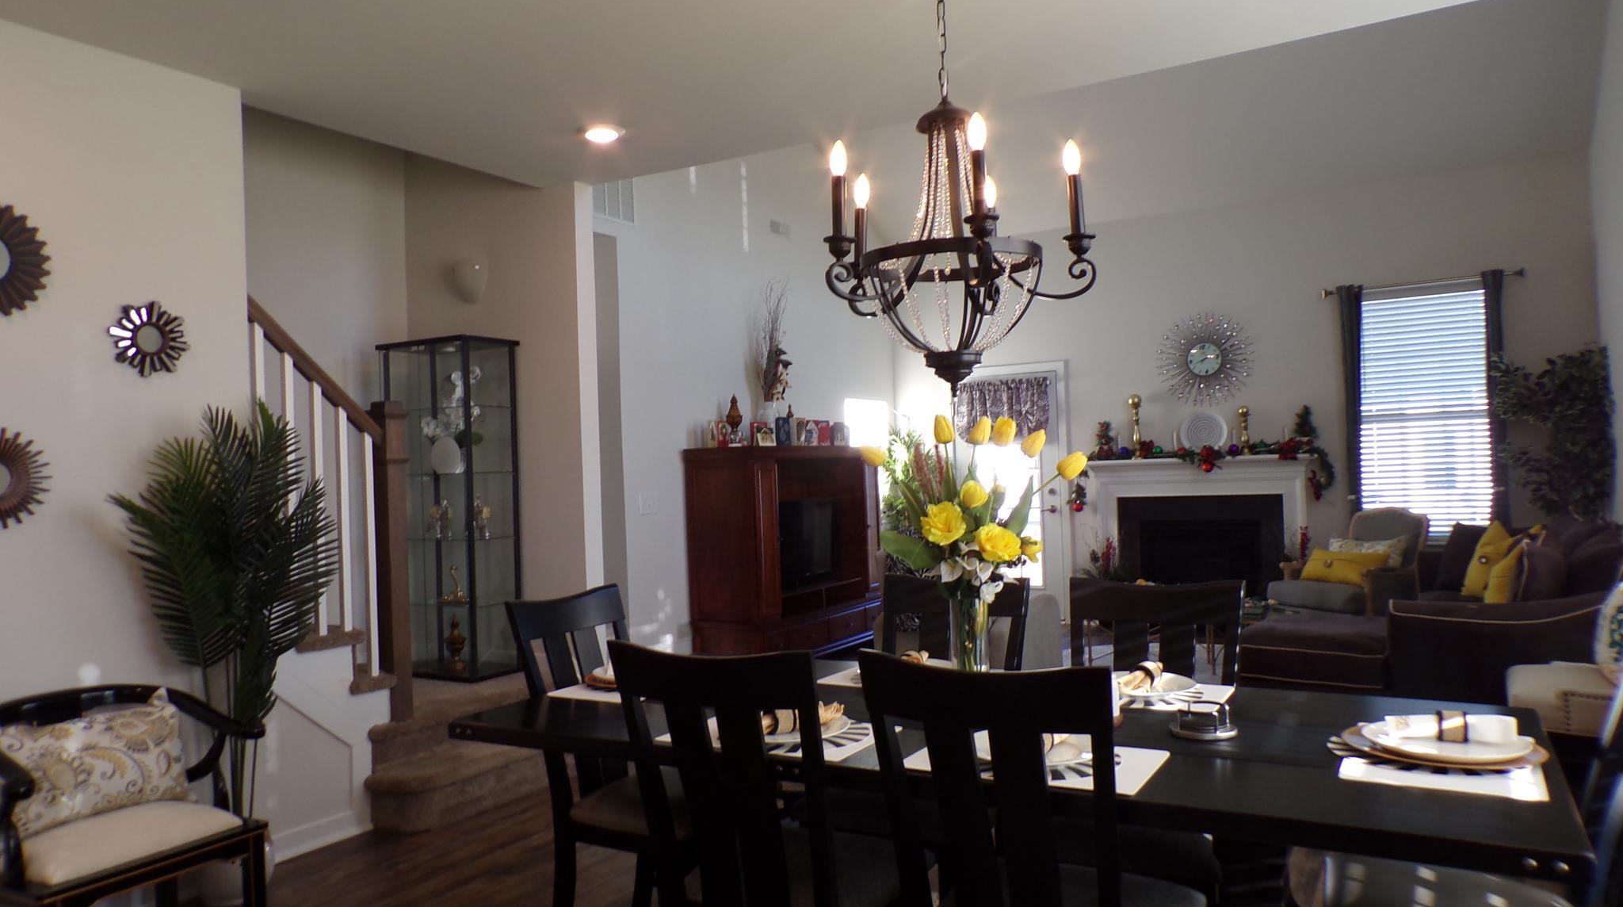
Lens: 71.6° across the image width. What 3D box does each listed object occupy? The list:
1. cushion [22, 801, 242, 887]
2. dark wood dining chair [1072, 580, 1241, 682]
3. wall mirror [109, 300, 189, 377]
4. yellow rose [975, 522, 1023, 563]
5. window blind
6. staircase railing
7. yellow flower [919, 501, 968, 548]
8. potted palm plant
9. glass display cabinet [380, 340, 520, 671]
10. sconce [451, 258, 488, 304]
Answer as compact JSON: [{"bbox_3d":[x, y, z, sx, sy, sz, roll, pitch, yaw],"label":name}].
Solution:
[{"bbox_3d":[-1.983,1.066,3.170,0.450,0.085,0.530,-2,0,29],"label":"cushion"},{"bbox_3d":[0.802,0.842,2.770,0.495,1.000,0.590,-2,-1,30],"label":"dark wood dining chair"},{"bbox_3d":[-2.154,-0.377,3.670,0.030,0.250,0.255,-2,0,29],"label":"wall mirror"},{"bbox_3d":[0.425,0.203,2.560,0.110,0.090,0.085,-2,0,9],"label":"yellow rose"},{"bbox_3d":[4.276,-0.286,7.863,0.815,1.740,0.060,-2,-1,30],"label":"window blind"},{"bbox_3d":[-1.831,0.259,4.321,0.120,1.614,0.700,-2,-1,30],"label":"staircase railing"},{"bbox_3d":[0.301,0.161,2.570,0.110,0.110,0.085,-2,-1,7],"label":"yellow flower"},{"bbox_3d":[-1.854,0.639,3.585,0.600,1.640,0.740,-2,0,29],"label":"potted palm plant"},{"bbox_3d":[-1.776,0.267,5.578,0.603,1.625,0.367,-2,-1,30],"label":"glass display cabinet"},{"bbox_3d":[-1.731,-0.870,5.660,0.215,0.235,0.115,-2,0,29],"label":"sconce"}]

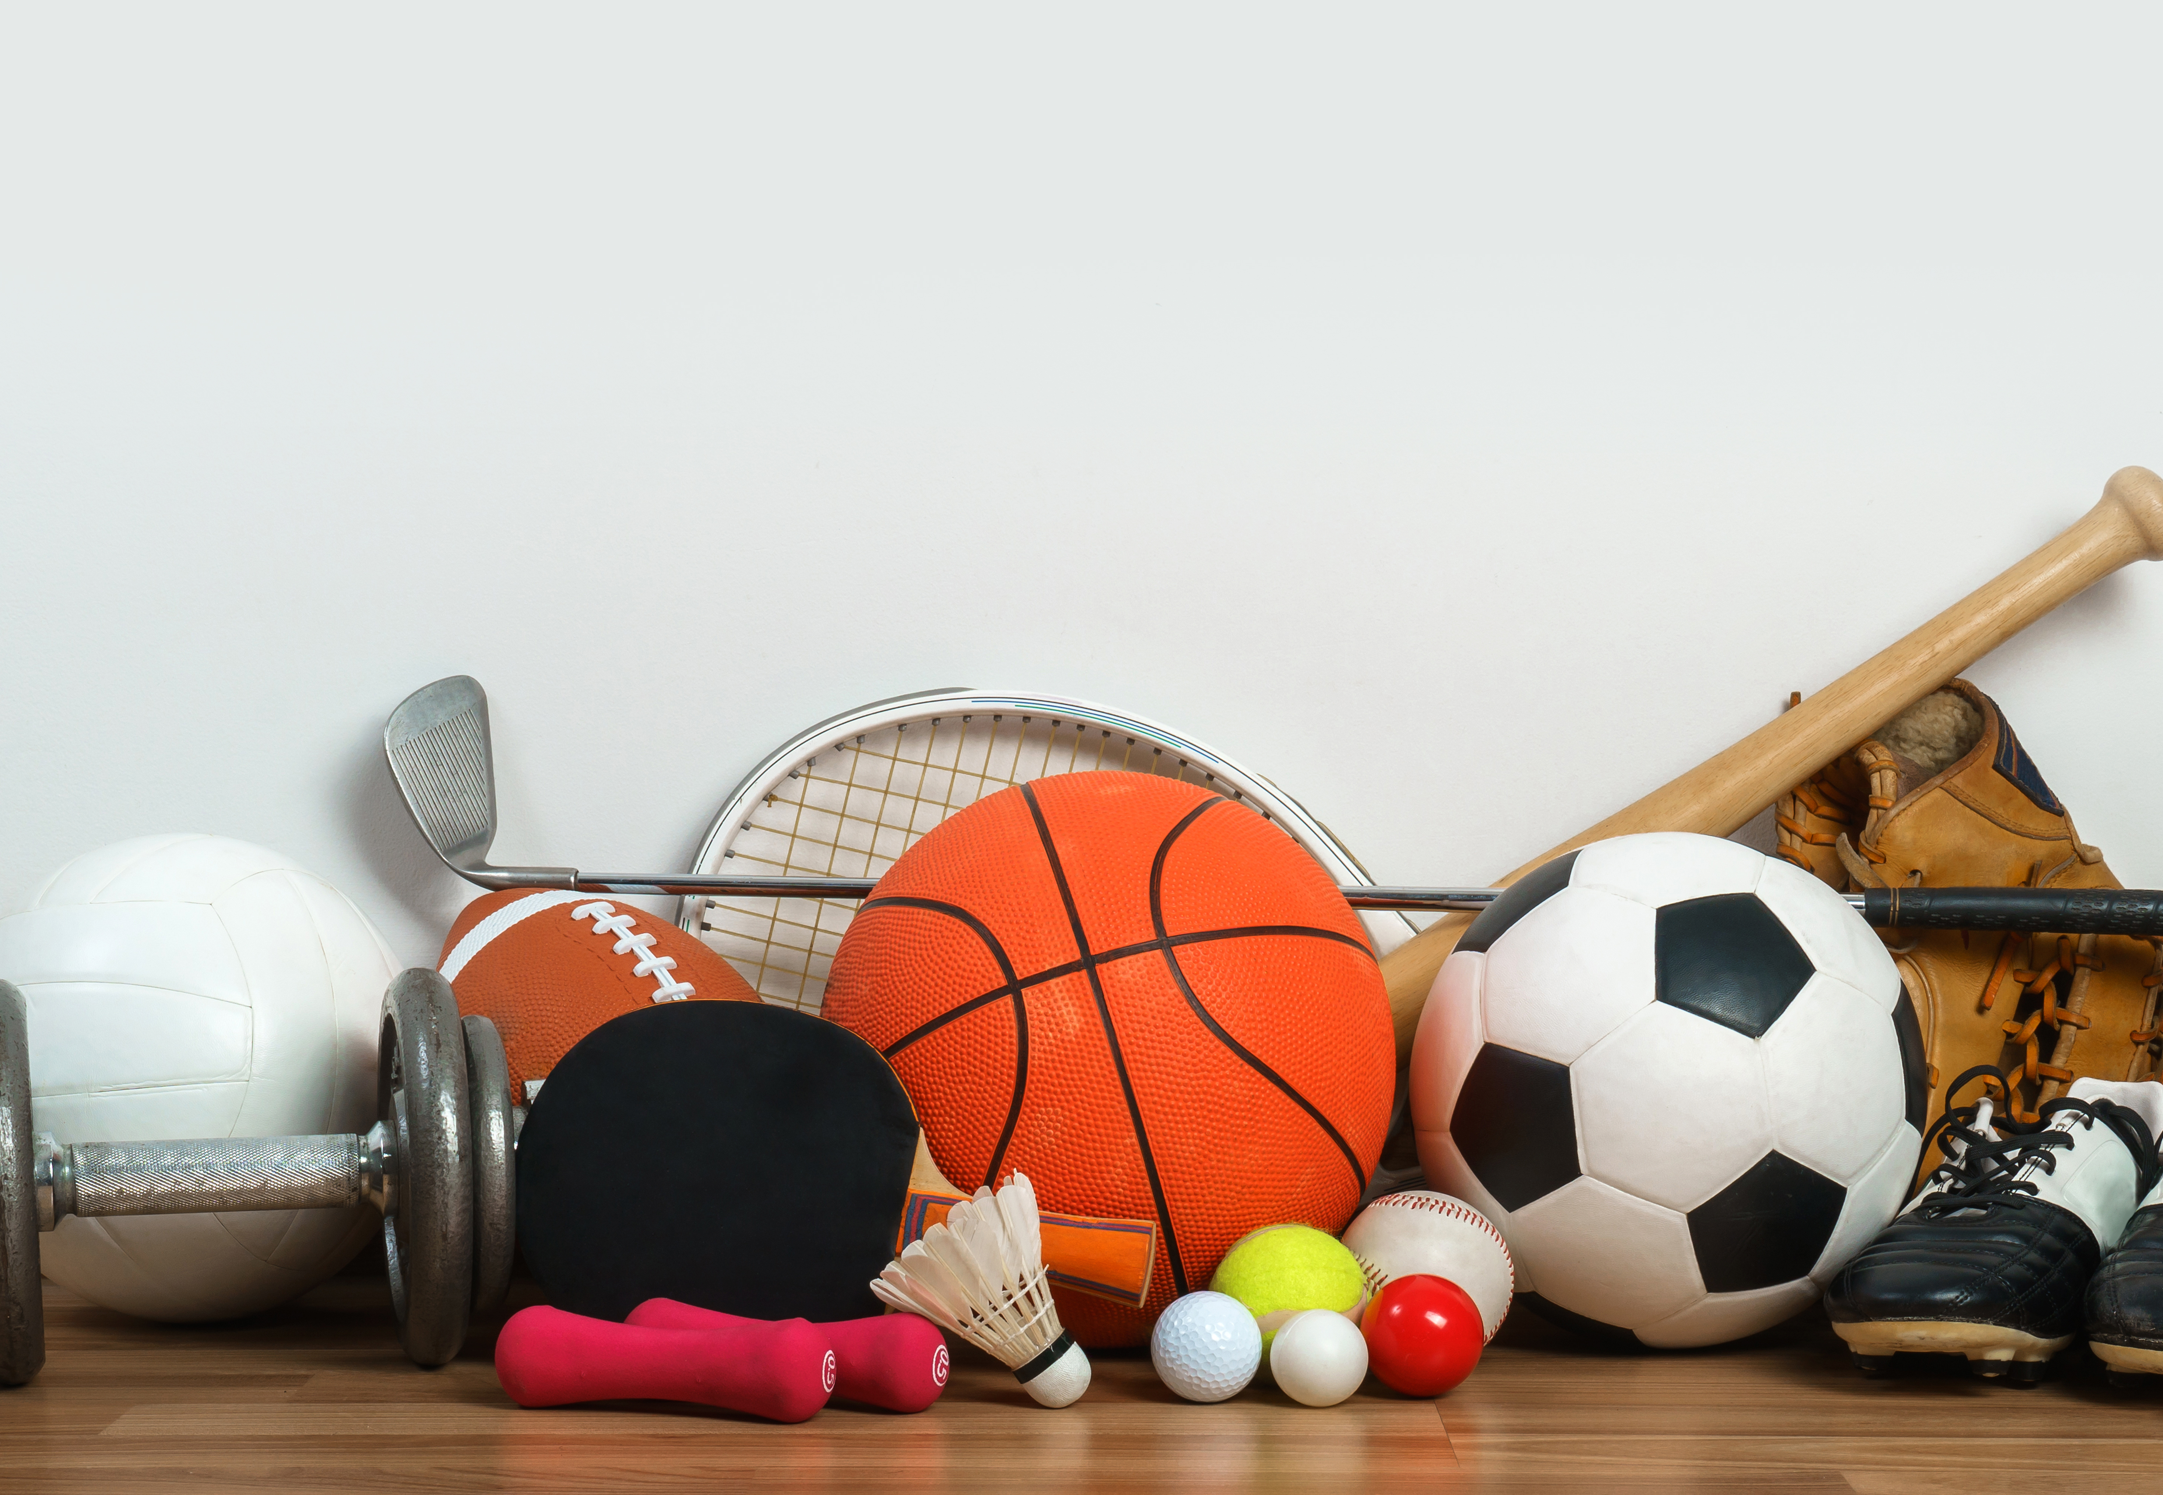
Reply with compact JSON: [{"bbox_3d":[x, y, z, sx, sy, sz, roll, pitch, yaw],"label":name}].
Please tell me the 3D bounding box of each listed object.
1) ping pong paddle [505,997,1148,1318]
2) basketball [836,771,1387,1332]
[{"bbox_3d":[-0.101,0.183,1.297,0.260,0.150,0.024,9,-6,9],"label":"ping pong paddle"},{"bbox_3d":[0.010,0.132,1.357,0.241,0.241,0.241,0,3,0],"label":"basketball"}]

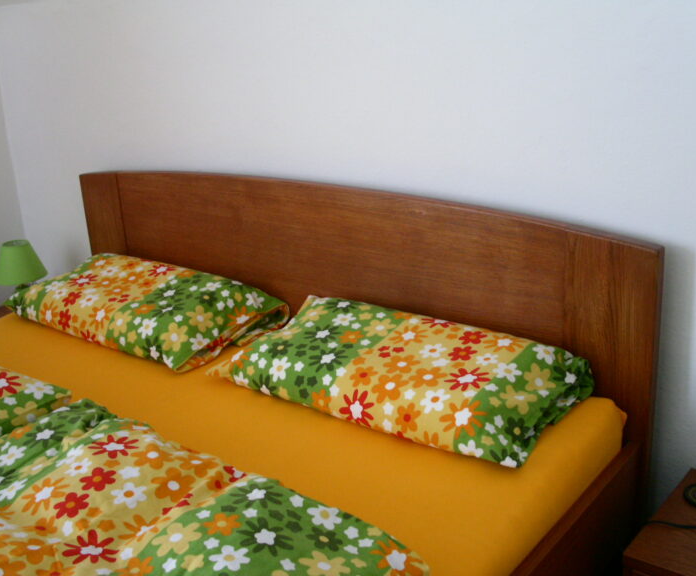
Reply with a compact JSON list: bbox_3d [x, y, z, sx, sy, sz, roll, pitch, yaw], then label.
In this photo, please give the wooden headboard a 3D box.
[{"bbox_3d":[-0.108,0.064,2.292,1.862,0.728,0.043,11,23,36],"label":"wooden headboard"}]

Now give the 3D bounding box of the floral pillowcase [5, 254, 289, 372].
[{"bbox_3d":[-0.577,0.035,2.343,0.784,0.137,0.402,11,23,36],"label":"floral pillowcase"}]

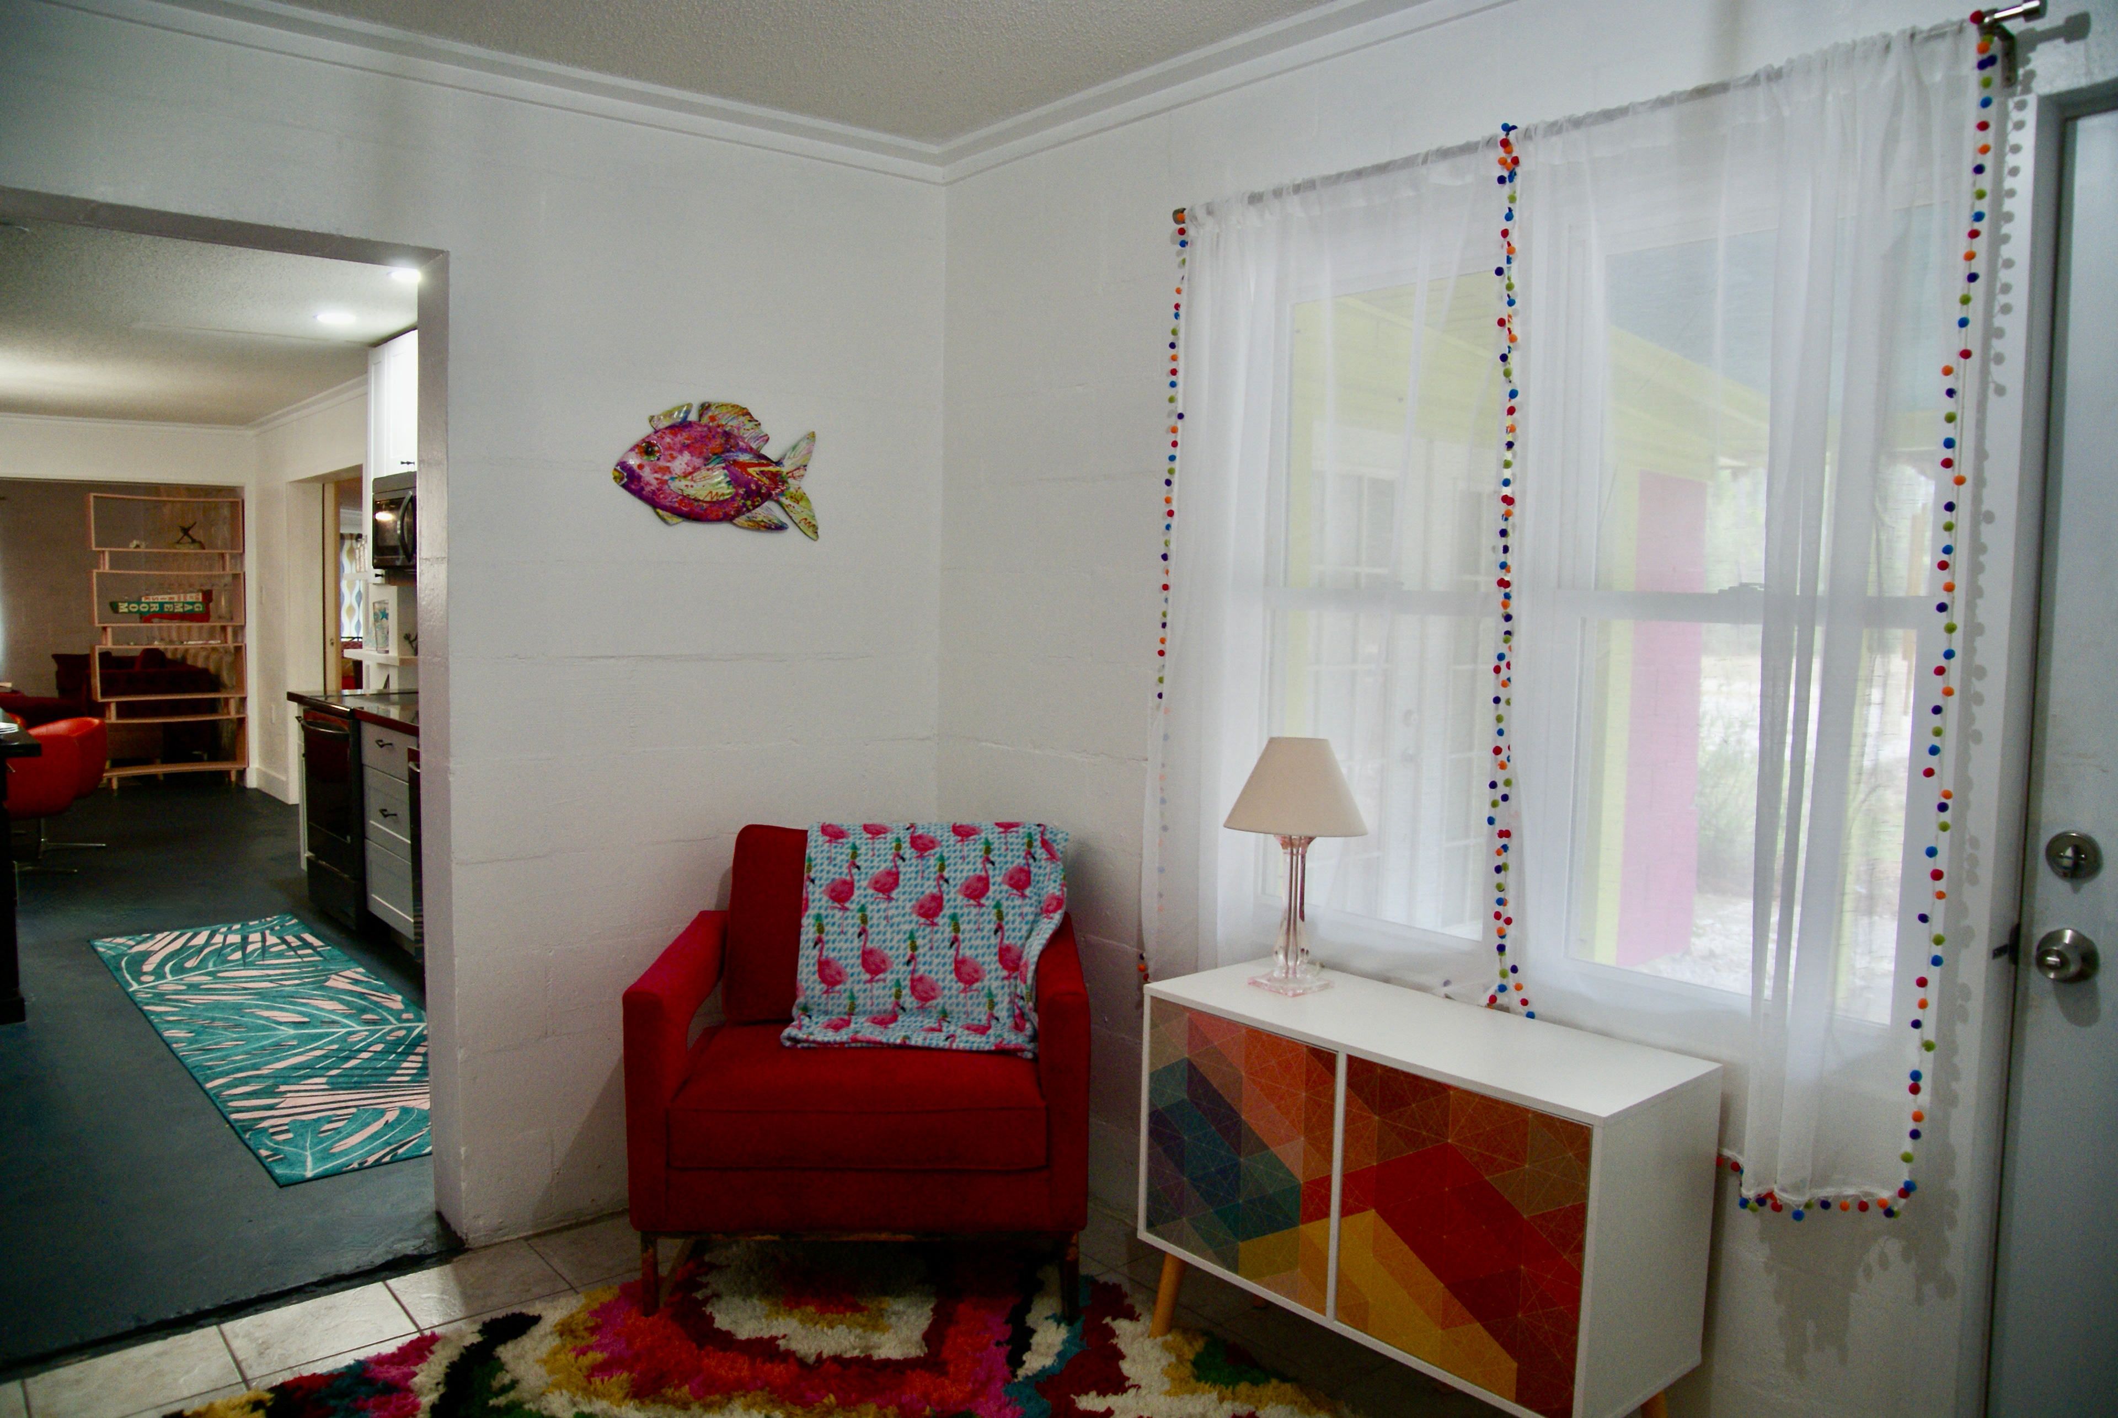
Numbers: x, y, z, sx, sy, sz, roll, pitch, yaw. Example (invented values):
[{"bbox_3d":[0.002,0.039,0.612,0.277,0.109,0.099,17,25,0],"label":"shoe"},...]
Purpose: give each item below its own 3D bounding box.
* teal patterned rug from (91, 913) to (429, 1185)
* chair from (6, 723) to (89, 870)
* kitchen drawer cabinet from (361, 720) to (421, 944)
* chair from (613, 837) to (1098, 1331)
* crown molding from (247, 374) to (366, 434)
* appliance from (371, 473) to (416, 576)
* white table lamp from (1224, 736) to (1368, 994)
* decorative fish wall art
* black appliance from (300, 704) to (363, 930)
[{"bbox_3d":[-2.494,0.976,4.573,0.700,0.012,2.960,-4,6,-41],"label":"teal patterned rug"},{"bbox_3d":[-5.074,0.389,6.788,0.620,0.750,0.660,-4,6,-41],"label":"chair"},{"bbox_3d":[-2.196,0.457,5.306,0.600,0.830,0.550,-4,6,-41],"label":"kitchen drawer cabinet"},{"bbox_3d":[-0.386,0.699,2.978,0.860,0.840,0.680,0,5,-2],"label":"chair"},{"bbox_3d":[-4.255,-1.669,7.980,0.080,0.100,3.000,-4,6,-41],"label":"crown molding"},{"bbox_3d":[-2.479,-0.749,5.758,0.390,0.400,0.760,-4,6,-41],"label":"appliance"},{"bbox_3d":[0.429,0.277,2.577,0.260,0.450,0.260,1,5,0],"label":"white table lamp"},{"bbox_3d":[-0.749,-0.536,3.178,0.500,0.285,0.030,-4,6,-41],"label":"decorative fish wall art"},{"bbox_3d":[-2.614,0.416,5.789,0.660,0.900,0.760,-4,6,-41],"label":"black appliance"}]

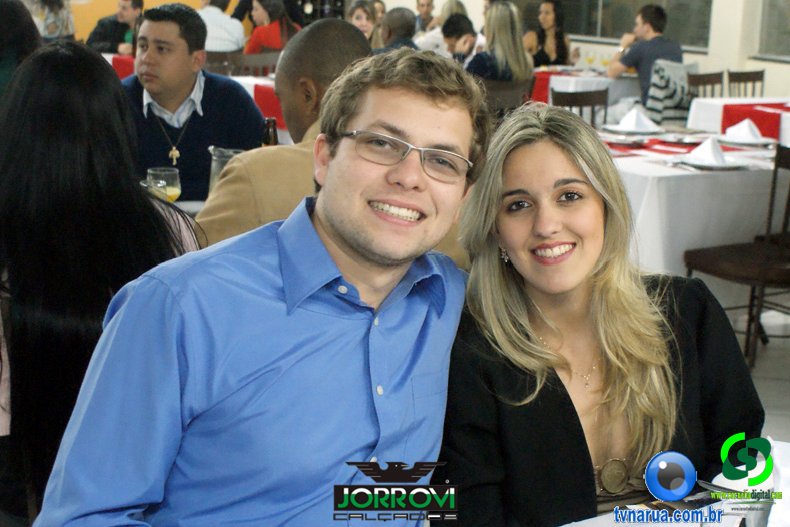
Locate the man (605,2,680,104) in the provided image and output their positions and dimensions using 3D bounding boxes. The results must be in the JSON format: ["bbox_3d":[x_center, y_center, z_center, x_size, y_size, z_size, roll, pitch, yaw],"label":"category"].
[{"bbox_3d":[1.902,-1.258,7.000,0.750,1.300,0.550,7,17,24],"label":"man"}]

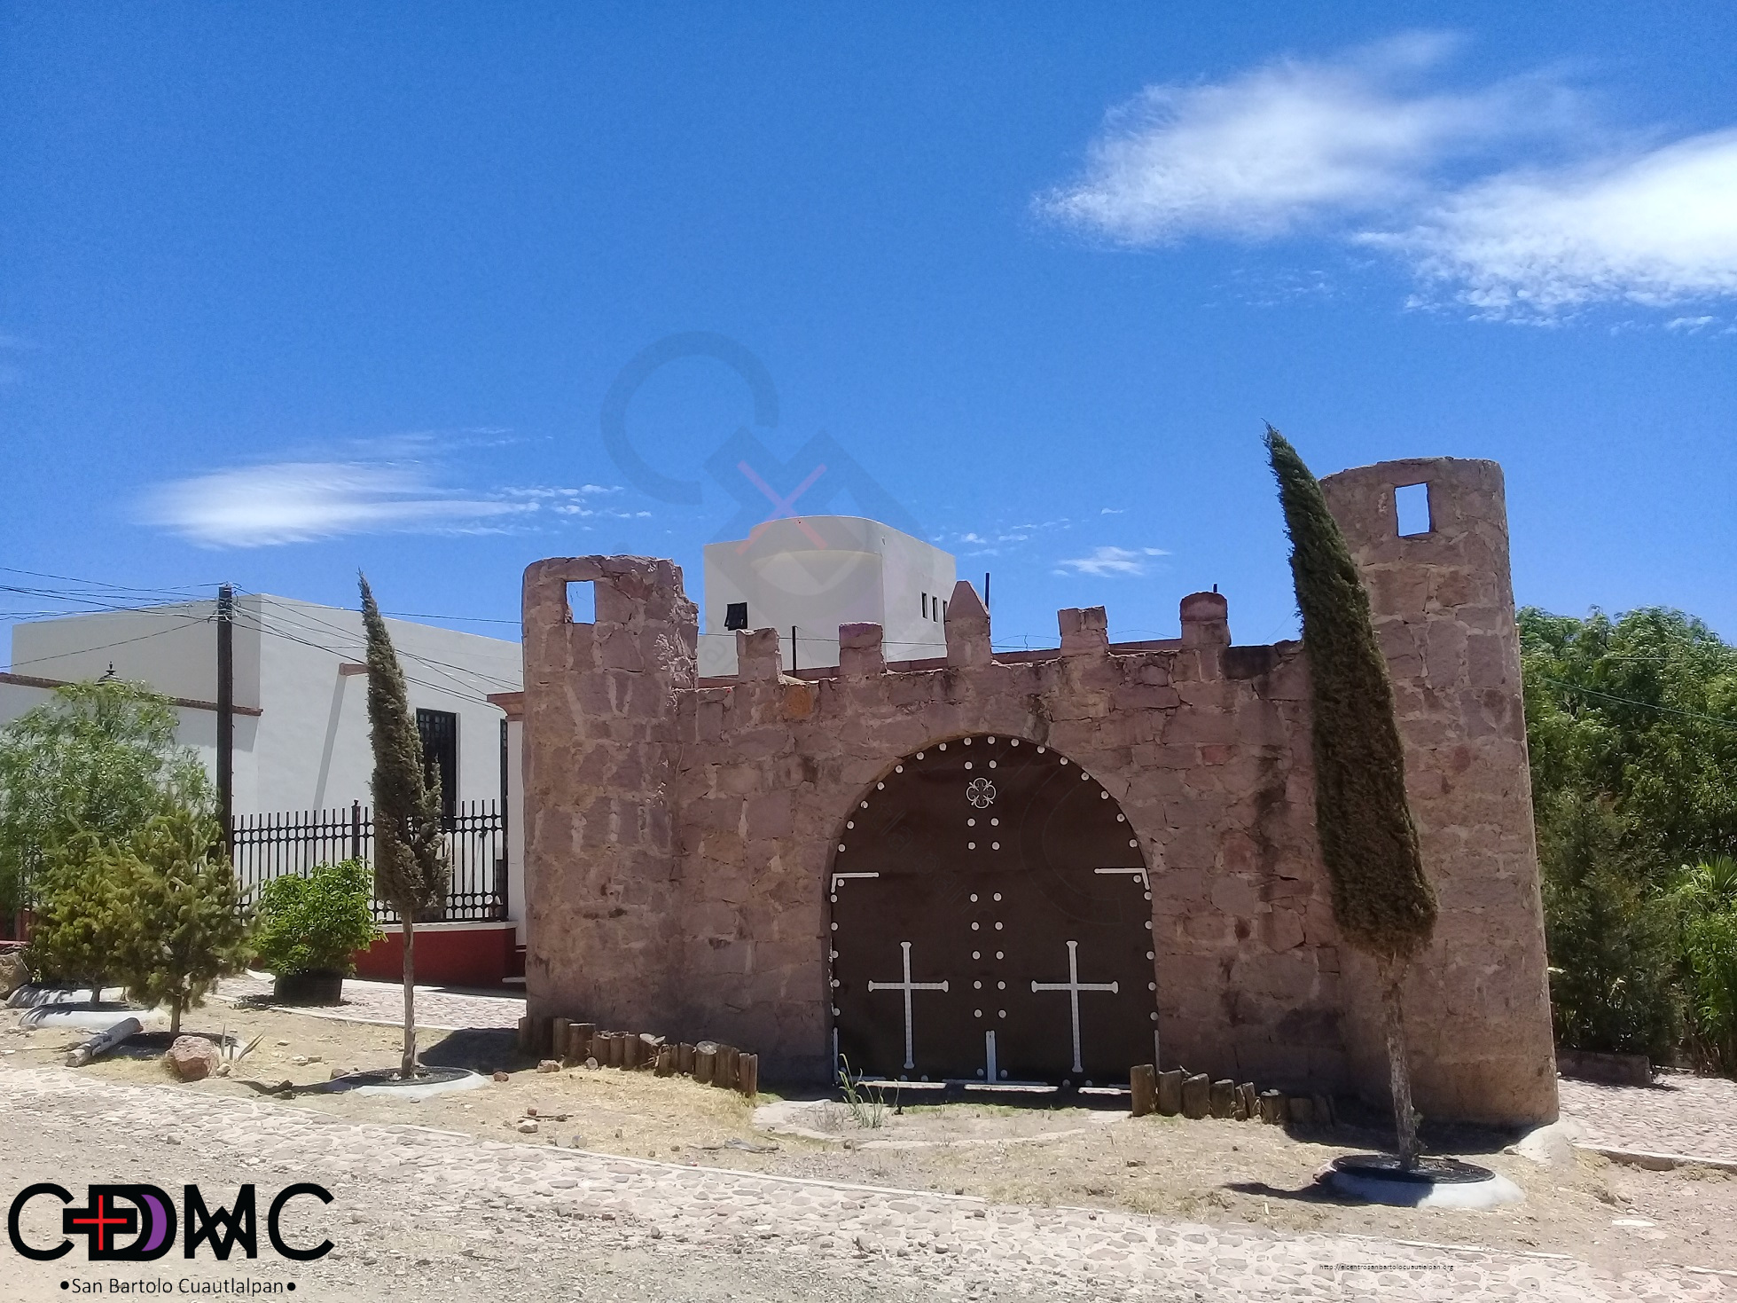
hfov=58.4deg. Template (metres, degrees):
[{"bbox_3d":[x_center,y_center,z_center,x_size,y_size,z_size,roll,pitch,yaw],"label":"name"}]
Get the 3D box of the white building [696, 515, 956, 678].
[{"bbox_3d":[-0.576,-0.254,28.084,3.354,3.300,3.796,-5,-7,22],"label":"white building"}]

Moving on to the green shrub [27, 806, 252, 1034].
[{"bbox_3d":[-6.204,2.290,13.300,1.734,1.914,1.560,1,-7,-25],"label":"green shrub"}]

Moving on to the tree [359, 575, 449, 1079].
[{"bbox_3d":[-3.314,1.218,11.100,0.612,3.572,0.582,0,-6,-17],"label":"tree"}]

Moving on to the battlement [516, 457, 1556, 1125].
[{"bbox_3d":[0.637,1.015,10.761,7.186,4.037,1.114,-5,-7,22],"label":"battlement"}]

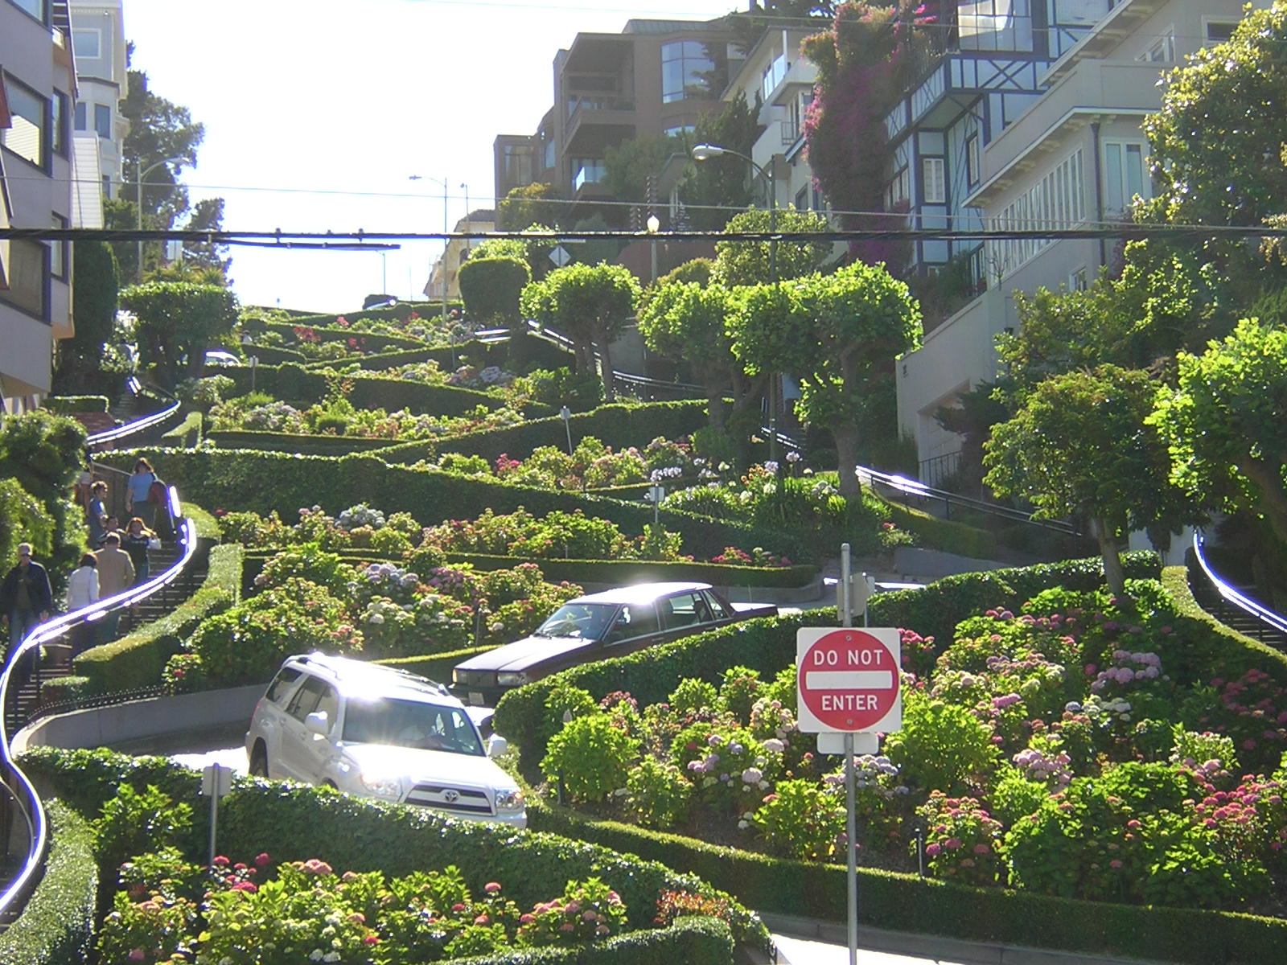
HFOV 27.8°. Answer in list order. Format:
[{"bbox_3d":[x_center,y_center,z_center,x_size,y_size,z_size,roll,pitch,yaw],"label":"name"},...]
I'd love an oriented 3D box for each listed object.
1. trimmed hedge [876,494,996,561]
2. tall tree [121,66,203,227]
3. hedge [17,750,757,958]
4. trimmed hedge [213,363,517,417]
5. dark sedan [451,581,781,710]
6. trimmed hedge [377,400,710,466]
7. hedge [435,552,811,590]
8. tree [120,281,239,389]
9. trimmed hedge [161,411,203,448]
[{"bbox_3d":[5.387,0.844,48.000,0.750,1.200,3.000,3,-10,-28],"label":"trimmed hedge"},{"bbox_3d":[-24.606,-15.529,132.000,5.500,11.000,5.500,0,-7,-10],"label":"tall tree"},{"bbox_3d":[-2.744,3.432,24.727,8.700,1.950,1.400,-6,-8,35],"label":"hedge"},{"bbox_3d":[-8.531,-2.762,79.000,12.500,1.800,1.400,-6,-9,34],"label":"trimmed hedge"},{"bbox_3d":[-0.360,2.370,37.000,4.820,1.420,1.770,-9,5,-38],"label":"dark sedan"},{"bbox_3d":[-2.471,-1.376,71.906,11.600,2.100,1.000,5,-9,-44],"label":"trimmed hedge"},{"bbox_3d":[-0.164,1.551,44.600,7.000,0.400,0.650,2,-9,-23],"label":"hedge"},{"bbox_3d":[-15.333,-4.867,86.000,3.800,3.500,3.600,0,-7,-10],"label":"tree"},{"bbox_3d":[-12.400,-1.393,70.000,1.200,1.100,2.500,0,-7,-10],"label":"trimmed hedge"}]

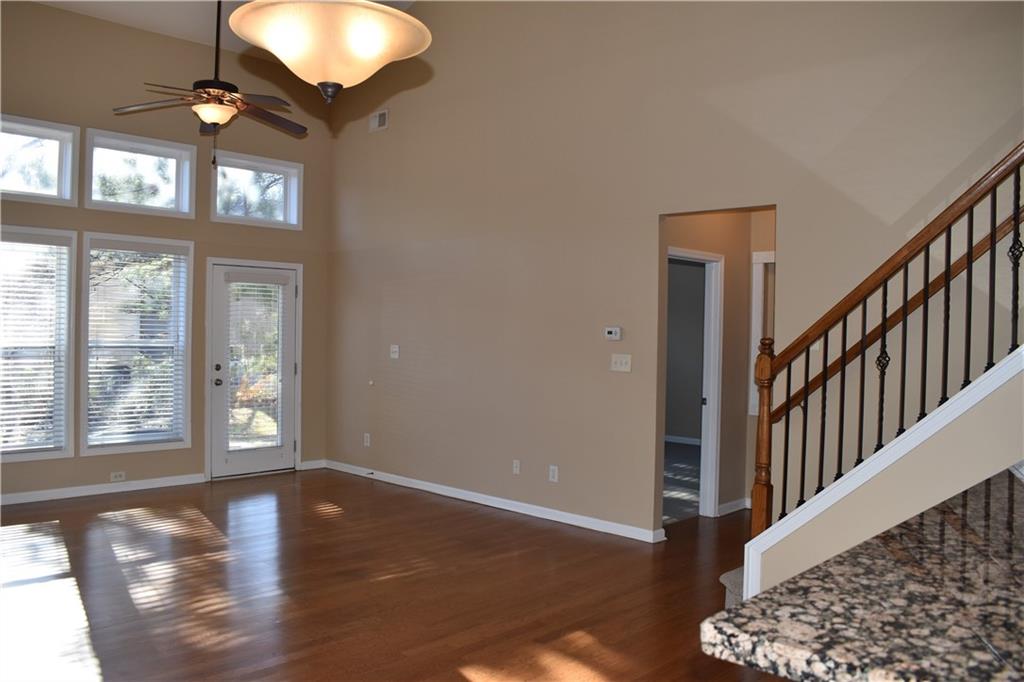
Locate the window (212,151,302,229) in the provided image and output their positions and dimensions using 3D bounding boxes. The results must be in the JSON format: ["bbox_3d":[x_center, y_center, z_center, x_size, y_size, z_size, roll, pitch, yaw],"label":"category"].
[{"bbox_3d":[-2.542,-1.492,7.663,0.110,0.705,0.988,1,1,43],"label":"window"}]

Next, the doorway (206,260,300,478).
[{"bbox_3d":[-2.575,0.274,7.677,0.110,2.136,1.025,1,1,43],"label":"doorway"}]

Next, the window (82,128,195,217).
[{"bbox_3d":[-3.305,-1.467,6.856,0.110,0.680,0.942,1,1,43],"label":"window"}]

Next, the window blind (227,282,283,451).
[{"bbox_3d":[-2.546,0.255,7.627,0.040,1.643,0.591,1,1,43],"label":"window blind"}]

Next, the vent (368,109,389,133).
[{"bbox_3d":[-1.318,-2.167,7.566,0.324,0.184,0.020,1,1,43],"label":"vent"}]

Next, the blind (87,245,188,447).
[{"bbox_3d":[-3.321,0.030,6.840,0.055,1.771,0.835,1,1,43],"label":"blind"}]

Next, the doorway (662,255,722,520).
[{"bbox_3d":[1.333,0.370,5.891,0.130,2.098,0.953,1,1,43],"label":"doorway"}]

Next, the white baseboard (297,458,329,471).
[{"bbox_3d":[-2.106,1.302,8.110,0.016,0.083,0.285,1,1,43],"label":"white baseboard"}]

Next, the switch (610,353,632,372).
[{"bbox_3d":[0.791,0.165,5.567,0.177,0.130,0.008,1,1,43],"label":"switch"}]

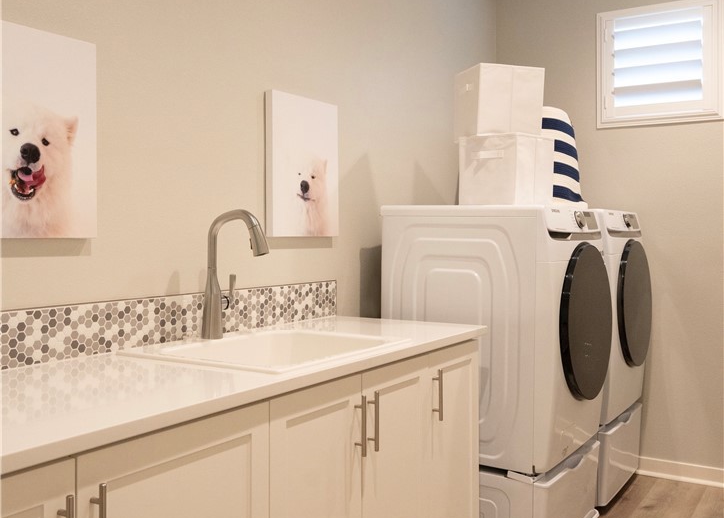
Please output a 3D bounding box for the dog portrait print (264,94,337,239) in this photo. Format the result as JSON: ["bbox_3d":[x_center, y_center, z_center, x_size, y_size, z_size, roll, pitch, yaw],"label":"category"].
[{"bbox_3d":[-0.214,-0.334,2.671,0.037,0.505,0.400,1,2,33],"label":"dog portrait print"}]

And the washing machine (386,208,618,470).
[{"bbox_3d":[0.559,0.277,2.939,0.745,0.964,0.686,1,2,33],"label":"washing machine"}]

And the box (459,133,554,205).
[{"bbox_3d":[0.573,-0.340,2.888,0.262,0.277,0.277,2,2,43],"label":"box"}]

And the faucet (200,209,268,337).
[{"bbox_3d":[-0.359,0.047,2.195,0.250,0.395,0.120,1,2,33],"label":"faucet"}]

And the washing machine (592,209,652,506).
[{"bbox_3d":[0.957,0.441,3.556,0.750,1.310,0.686,1,2,33],"label":"washing machine"}]

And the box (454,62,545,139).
[{"bbox_3d":[0.552,-0.619,2.950,0.280,0.277,0.250,0,2,-18],"label":"box"}]

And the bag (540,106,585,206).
[{"bbox_3d":[0.826,-0.445,3.331,0.350,0.460,0.370,1,2,33],"label":"bag"}]

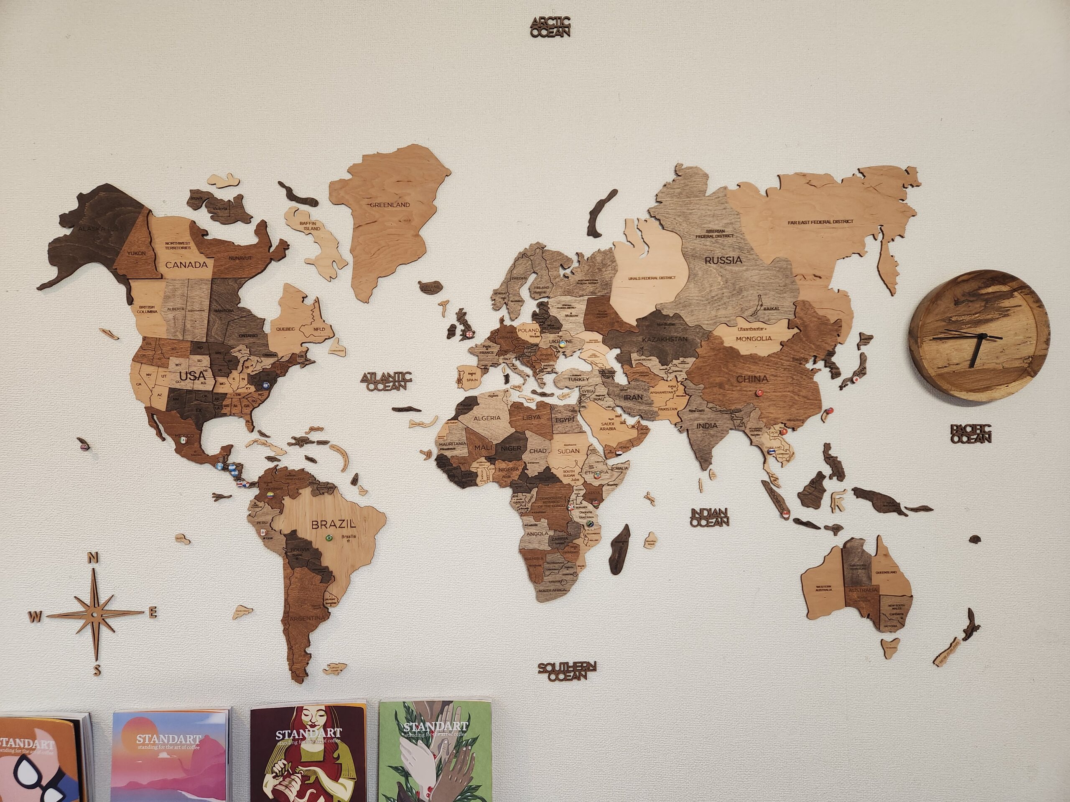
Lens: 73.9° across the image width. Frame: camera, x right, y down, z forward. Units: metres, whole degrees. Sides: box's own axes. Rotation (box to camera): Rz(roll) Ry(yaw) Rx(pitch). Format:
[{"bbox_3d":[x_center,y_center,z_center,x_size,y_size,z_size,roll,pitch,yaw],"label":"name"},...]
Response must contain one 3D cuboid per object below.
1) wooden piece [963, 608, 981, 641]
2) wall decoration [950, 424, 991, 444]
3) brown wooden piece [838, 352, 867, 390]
[{"bbox_3d":[0.703,0.360,1.148,0.030,0.054,0.007,-1,1,-2],"label":"wooden piece"},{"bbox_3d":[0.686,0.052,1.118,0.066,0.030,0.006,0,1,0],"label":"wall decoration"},{"bbox_3d":[0.506,-0.047,1.134,0.046,0.061,0.007,-1,1,-2],"label":"brown wooden piece"}]

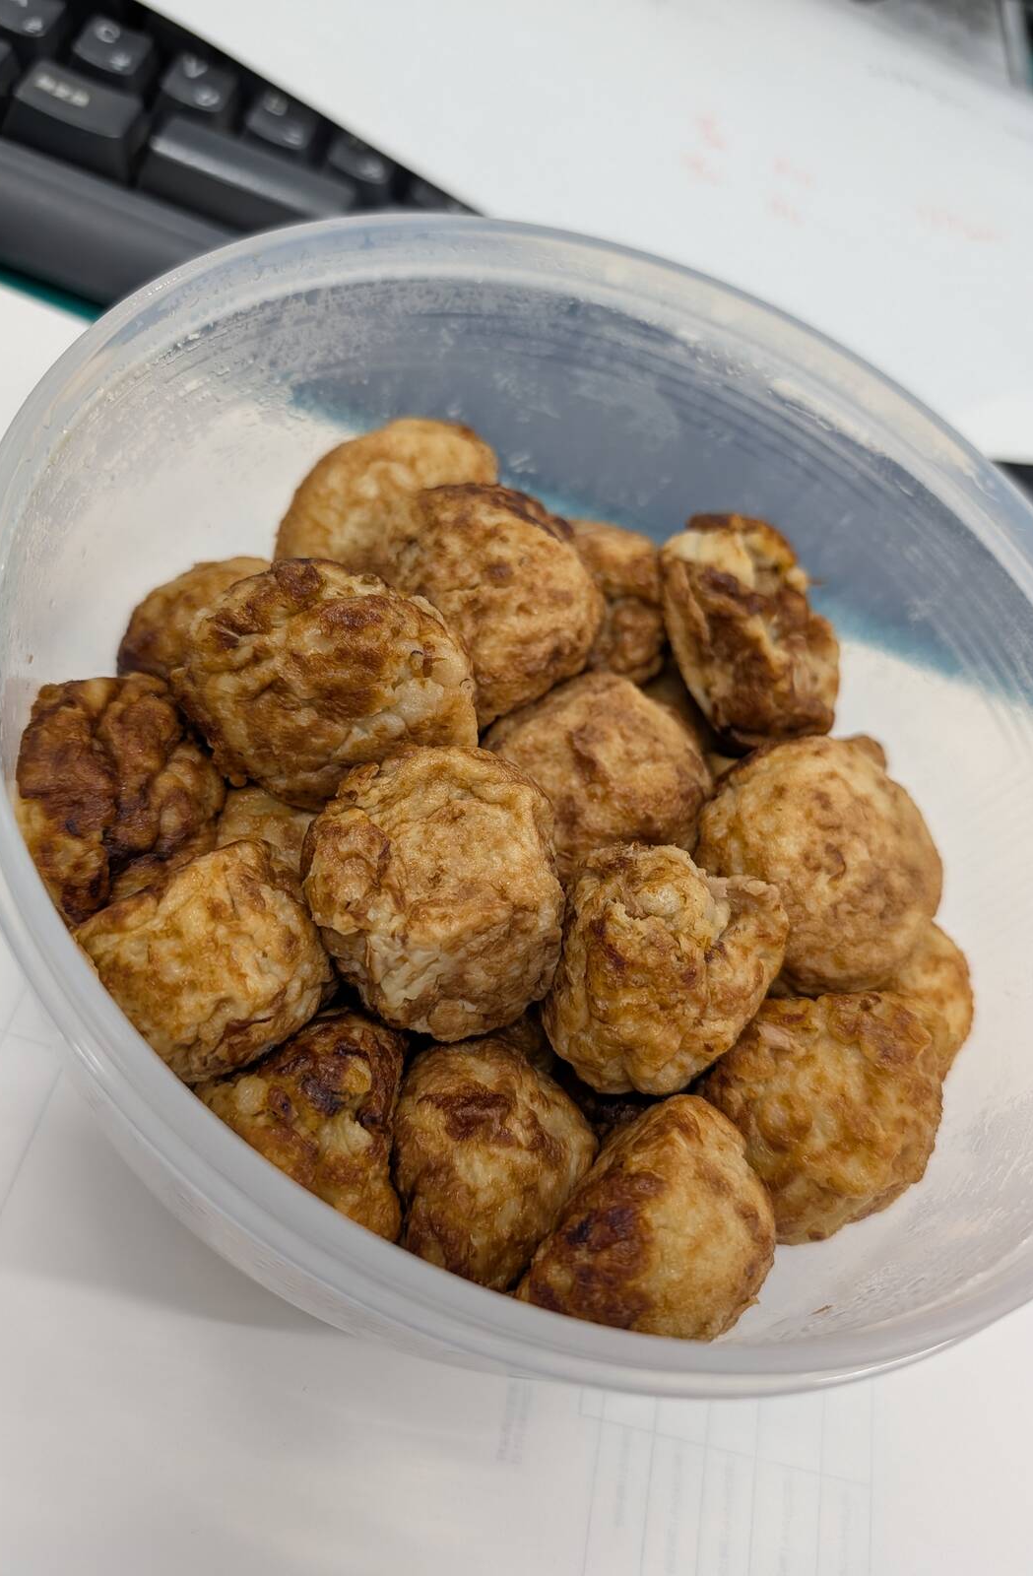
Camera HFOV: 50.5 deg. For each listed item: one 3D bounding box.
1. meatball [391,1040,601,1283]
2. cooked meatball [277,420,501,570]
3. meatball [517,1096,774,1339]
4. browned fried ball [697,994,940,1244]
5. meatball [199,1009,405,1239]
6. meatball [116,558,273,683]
[{"bbox_3d":[-0.003,0.051,0.143,0.029,0.031,0.034,0,60,-21],"label":"meatball"},{"bbox_3d":[-0.020,-0.042,0.169,0.035,0.031,0.032,0,60,-21],"label":"cooked meatball"},{"bbox_3d":[0.018,0.057,0.146,0.035,0.035,0.034,9,59,-15],"label":"meatball"},{"bbox_3d":[0.044,0.048,0.158,0.035,0.034,0.035,9,60,-15],"label":"browned fried ball"},{"bbox_3d":[-0.029,0.044,0.144,0.033,0.033,0.032,9,59,-15],"label":"meatball"},{"bbox_3d":[-0.049,-0.021,0.181,0.035,0.034,0.035,-11,67,-25],"label":"meatball"}]

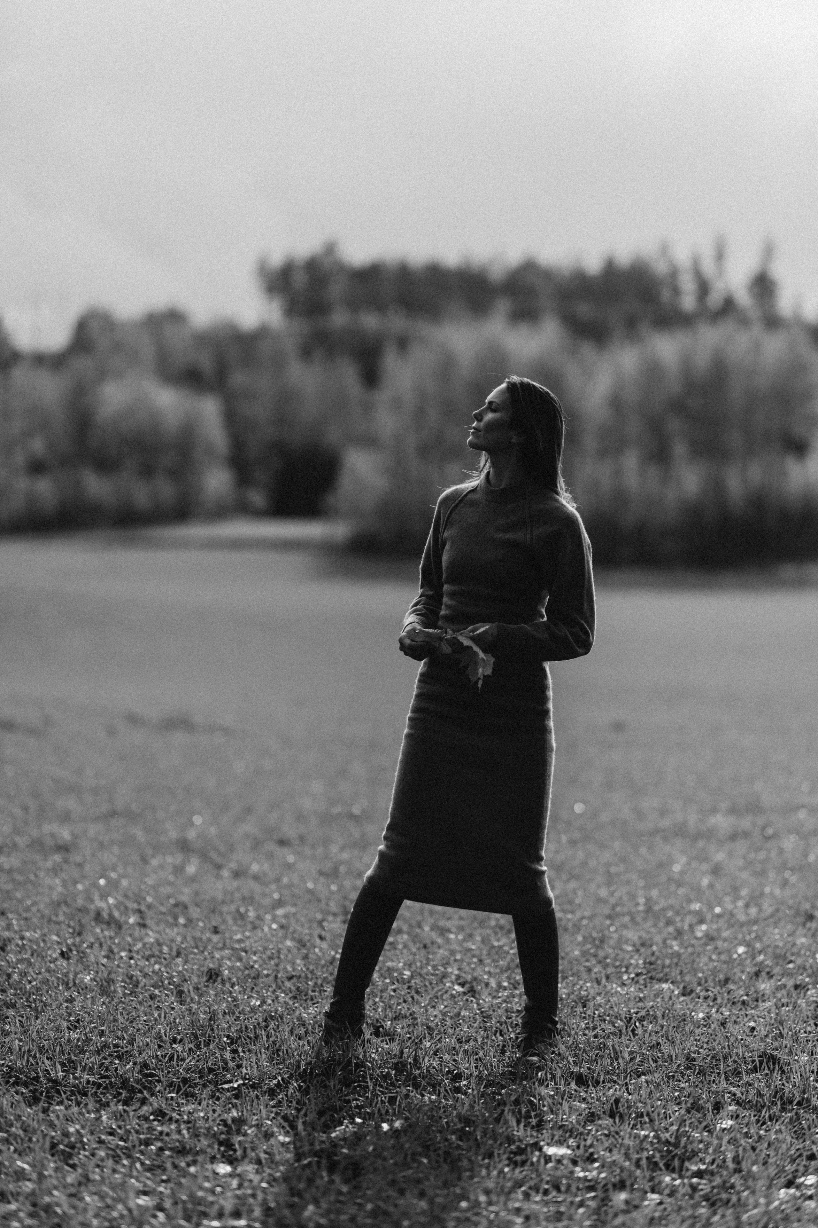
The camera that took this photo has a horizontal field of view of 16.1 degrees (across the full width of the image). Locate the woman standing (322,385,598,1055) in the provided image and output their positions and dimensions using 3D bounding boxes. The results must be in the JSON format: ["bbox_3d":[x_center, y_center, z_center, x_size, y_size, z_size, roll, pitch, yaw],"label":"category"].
[{"bbox_3d":[0.122,0.252,7.130,0.650,1.680,0.410,1,2,28],"label":"woman standing"}]

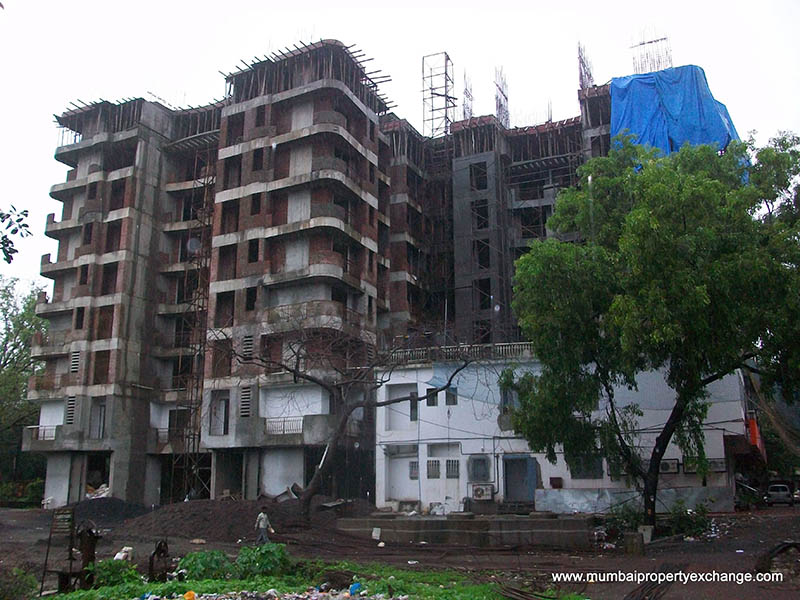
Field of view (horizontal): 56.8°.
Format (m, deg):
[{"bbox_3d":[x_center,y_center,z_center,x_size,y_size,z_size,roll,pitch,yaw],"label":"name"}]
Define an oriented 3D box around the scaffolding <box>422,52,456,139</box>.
[{"bbox_3d":[3.160,-16.361,60.306,1.950,7.100,1.950,-5,-14,20],"label":"scaffolding"}]

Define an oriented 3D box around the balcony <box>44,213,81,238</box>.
[{"bbox_3d":[-23.955,-5.562,53.896,4.000,1.650,1.600,-7,-15,27],"label":"balcony"}]

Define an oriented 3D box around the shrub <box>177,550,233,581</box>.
[{"bbox_3d":[-5.281,7.323,20.372,1.420,0.750,1.200,0,-13,0],"label":"shrub"}]

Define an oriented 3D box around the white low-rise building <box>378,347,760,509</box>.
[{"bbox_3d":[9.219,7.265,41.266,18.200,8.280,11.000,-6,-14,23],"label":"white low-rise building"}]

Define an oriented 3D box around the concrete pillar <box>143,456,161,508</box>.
[{"bbox_3d":[-16.696,12.276,50.012,1.200,3.440,0.550,-7,-15,27],"label":"concrete pillar"}]

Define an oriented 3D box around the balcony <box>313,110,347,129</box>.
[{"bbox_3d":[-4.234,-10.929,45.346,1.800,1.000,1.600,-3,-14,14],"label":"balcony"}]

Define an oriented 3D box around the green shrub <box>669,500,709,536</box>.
[{"bbox_3d":[11.625,8.736,29.784,1.500,1.450,1.300,0,-13,0],"label":"green shrub"}]

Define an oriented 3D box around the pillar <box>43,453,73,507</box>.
[{"bbox_3d":[-22.921,12.126,49.764,2.000,3.800,0.600,-7,-15,27],"label":"pillar"}]

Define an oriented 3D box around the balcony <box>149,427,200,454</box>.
[{"bbox_3d":[-14.581,9.441,49.710,4.550,1.790,1.400,-7,-15,27],"label":"balcony"}]

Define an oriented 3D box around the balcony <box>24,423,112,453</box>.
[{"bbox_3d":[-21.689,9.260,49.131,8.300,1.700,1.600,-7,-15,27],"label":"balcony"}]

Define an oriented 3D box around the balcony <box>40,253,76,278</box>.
[{"bbox_3d":[-24.045,-2.561,53.328,3.900,1.550,1.600,-7,-15,27],"label":"balcony"}]

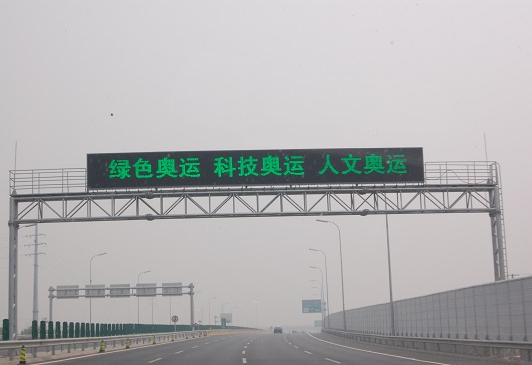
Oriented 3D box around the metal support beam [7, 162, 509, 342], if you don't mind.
[{"bbox_3d":[-0.269,3.735,42.084,23.863,9.027,1.200,-1,-10,-3],"label":"metal support beam"}]

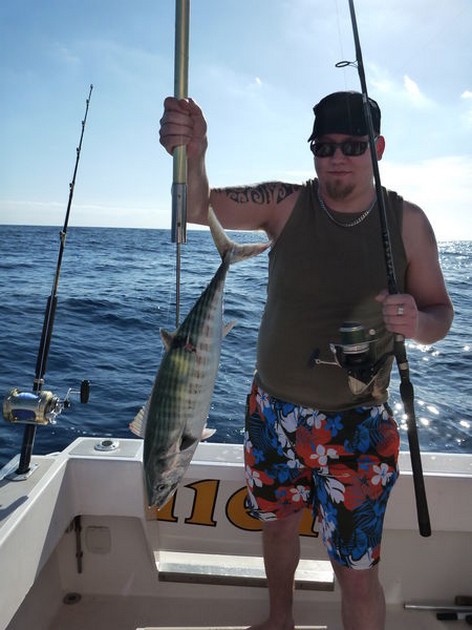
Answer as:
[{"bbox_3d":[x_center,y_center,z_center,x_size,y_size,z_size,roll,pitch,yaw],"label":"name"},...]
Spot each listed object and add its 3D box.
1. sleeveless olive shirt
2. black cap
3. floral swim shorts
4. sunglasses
[{"bbox_3d":[0.274,-0.066,1.436,0.410,0.640,0.300,4,9,12],"label":"sleeveless olive shirt"},{"bbox_3d":[0.297,-0.534,1.381,0.178,0.140,0.255,1,9,-3],"label":"black cap"},{"bbox_3d":[0.254,0.446,1.498,0.420,0.500,0.340,4,9,14],"label":"floral swim shorts"},{"bbox_3d":[0.286,-0.435,1.343,0.148,0.050,0.140,5,17,20],"label":"sunglasses"}]

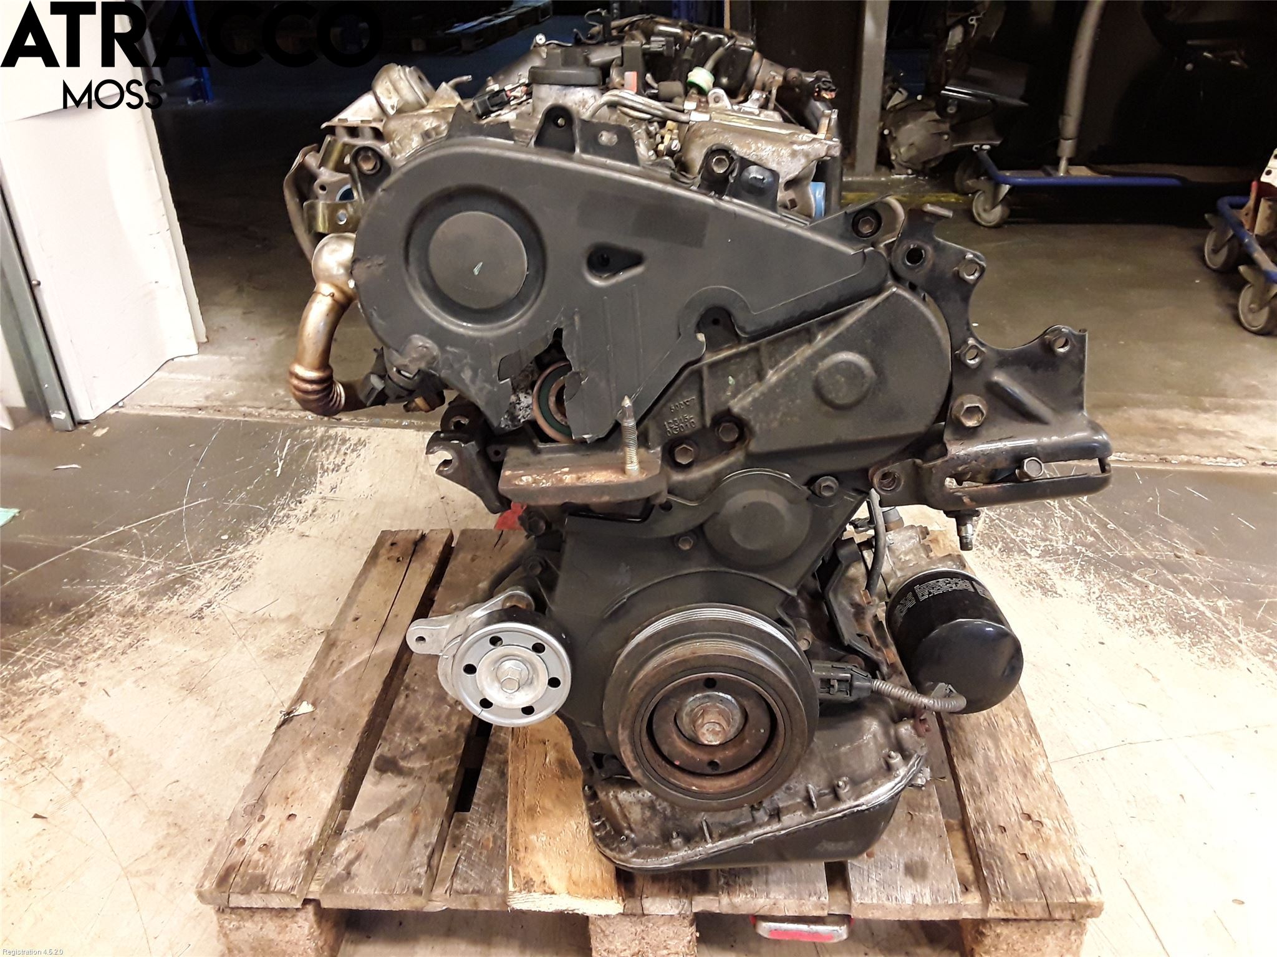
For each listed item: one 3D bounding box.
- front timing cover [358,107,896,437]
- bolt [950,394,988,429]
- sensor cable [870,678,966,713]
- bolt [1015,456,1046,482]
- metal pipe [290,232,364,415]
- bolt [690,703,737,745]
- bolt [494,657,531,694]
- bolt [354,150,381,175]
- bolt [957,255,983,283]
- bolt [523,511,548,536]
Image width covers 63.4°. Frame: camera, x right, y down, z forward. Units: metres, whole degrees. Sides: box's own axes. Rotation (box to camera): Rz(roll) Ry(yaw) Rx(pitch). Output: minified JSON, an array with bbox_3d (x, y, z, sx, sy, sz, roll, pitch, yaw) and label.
[{"bbox_3d":[-0.013,-0.125,0.657,0.339,0.203,0.060,0,29,4],"label":"front timing cover"},{"bbox_3d":[0.227,-0.046,0.709,0.022,0.022,0.016,0,29,4],"label":"bolt"},{"bbox_3d":[0.224,0.174,0.830,0.070,0.022,0.030,0,29,4],"label":"sensor cable"},{"bbox_3d":[0.280,-0.006,0.739,0.016,0.016,0.014,0,29,4],"label":"bolt"},{"bbox_3d":[-0.245,-0.126,0.831,0.072,0.150,0.085,0,29,4],"label":"metal pipe"},{"bbox_3d":[0.054,0.182,0.767,0.031,0.031,0.020,0,29,4],"label":"bolt"},{"bbox_3d":[-0.098,0.153,0.802,0.026,0.026,0.016,0,29,4],"label":"bolt"},{"bbox_3d":[-0.170,-0.199,0.649,0.014,0.014,0.012,0,29,4],"label":"bolt"},{"bbox_3d":[0.216,-0.136,0.672,0.015,0.015,0.012,0,29,4],"label":"bolt"},{"bbox_3d":[-0.079,0.035,0.791,0.017,0.017,0.015,0,29,4],"label":"bolt"}]

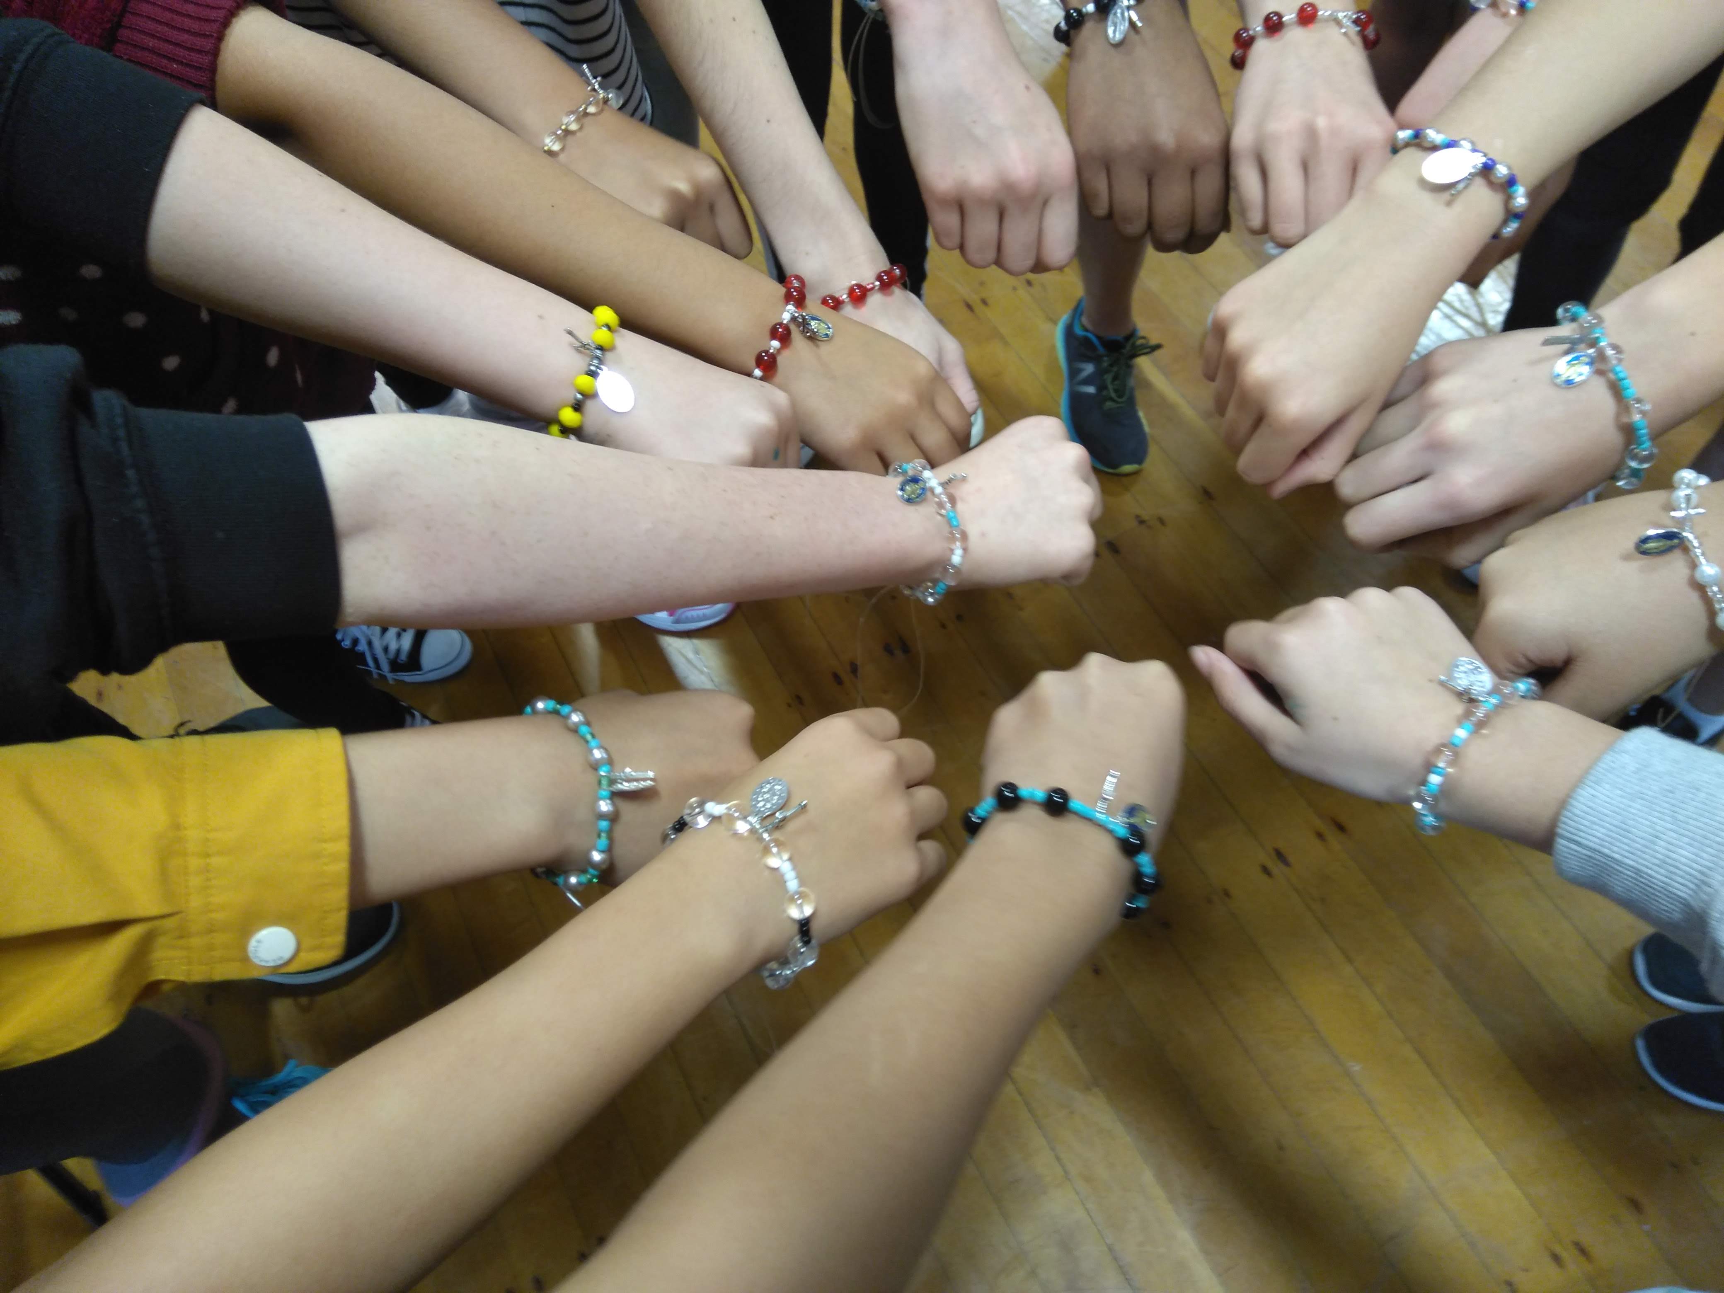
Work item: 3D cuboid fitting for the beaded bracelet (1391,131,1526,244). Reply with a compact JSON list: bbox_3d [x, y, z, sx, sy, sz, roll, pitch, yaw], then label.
[{"bbox_3d":[0.250,-0.195,0.445,0.065,0.058,0.020,41,90,17],"label":"beaded bracelet"}]

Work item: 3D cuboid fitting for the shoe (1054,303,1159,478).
[{"bbox_3d":[0.331,-0.366,1.413,0.106,0.100,0.267,-6,67,0],"label":"shoe"}]

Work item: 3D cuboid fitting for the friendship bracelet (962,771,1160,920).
[{"bbox_3d":[0.069,0.071,0.362,0.065,0.060,0.020,22,43,11],"label":"friendship bracelet"}]

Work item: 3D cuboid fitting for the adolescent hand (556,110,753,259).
[{"bbox_3d":[-0.113,-0.240,0.570,0.100,0.050,0.073,27,68,-7],"label":"adolescent hand"}]

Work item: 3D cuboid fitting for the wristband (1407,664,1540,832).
[{"bbox_3d":[0.239,0.043,0.405,0.020,0.056,0.068,42,106,42],"label":"wristband"}]

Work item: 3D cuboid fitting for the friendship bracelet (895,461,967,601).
[{"bbox_3d":[0.028,-0.051,0.475,0.019,0.055,0.065,-6,96,-24],"label":"friendship bracelet"}]

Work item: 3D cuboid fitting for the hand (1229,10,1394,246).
[{"bbox_3d":[0.208,-0.240,0.485,0.080,0.060,0.090,4,72,4],"label":"hand"}]

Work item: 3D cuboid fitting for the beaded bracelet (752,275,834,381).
[{"bbox_3d":[-0.038,-0.143,0.475,0.020,0.050,0.058,27,70,-7],"label":"beaded bracelet"}]

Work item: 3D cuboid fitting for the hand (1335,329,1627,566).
[{"bbox_3d":[0.265,-0.085,0.445,0.105,0.055,0.075,-25,68,5],"label":"hand"}]

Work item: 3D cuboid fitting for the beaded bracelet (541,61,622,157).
[{"bbox_3d":[-0.153,-0.276,0.560,0.065,0.018,0.054,-43,34,8],"label":"beaded bracelet"}]

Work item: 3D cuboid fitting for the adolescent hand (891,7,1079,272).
[{"bbox_3d":[0.066,-0.265,0.550,0.074,0.053,0.120,-21,87,-5],"label":"adolescent hand"}]

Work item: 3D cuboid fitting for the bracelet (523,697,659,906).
[{"bbox_3d":[-0.110,0.054,0.385,0.022,0.062,0.068,0,57,-47],"label":"bracelet"}]

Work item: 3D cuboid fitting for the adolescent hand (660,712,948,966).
[{"bbox_3d":[-0.017,0.073,0.385,0.095,0.048,0.071,-32,66,-17],"label":"adolescent hand"}]

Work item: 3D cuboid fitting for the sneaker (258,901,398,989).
[{"bbox_3d":[-0.617,0.283,1.064,0.258,0.095,0.098,2,65,5],"label":"sneaker"}]

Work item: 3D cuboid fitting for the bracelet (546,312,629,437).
[{"bbox_3d":[-0.113,-0.109,0.415,0.020,0.052,0.059,23,69,-9],"label":"bracelet"}]

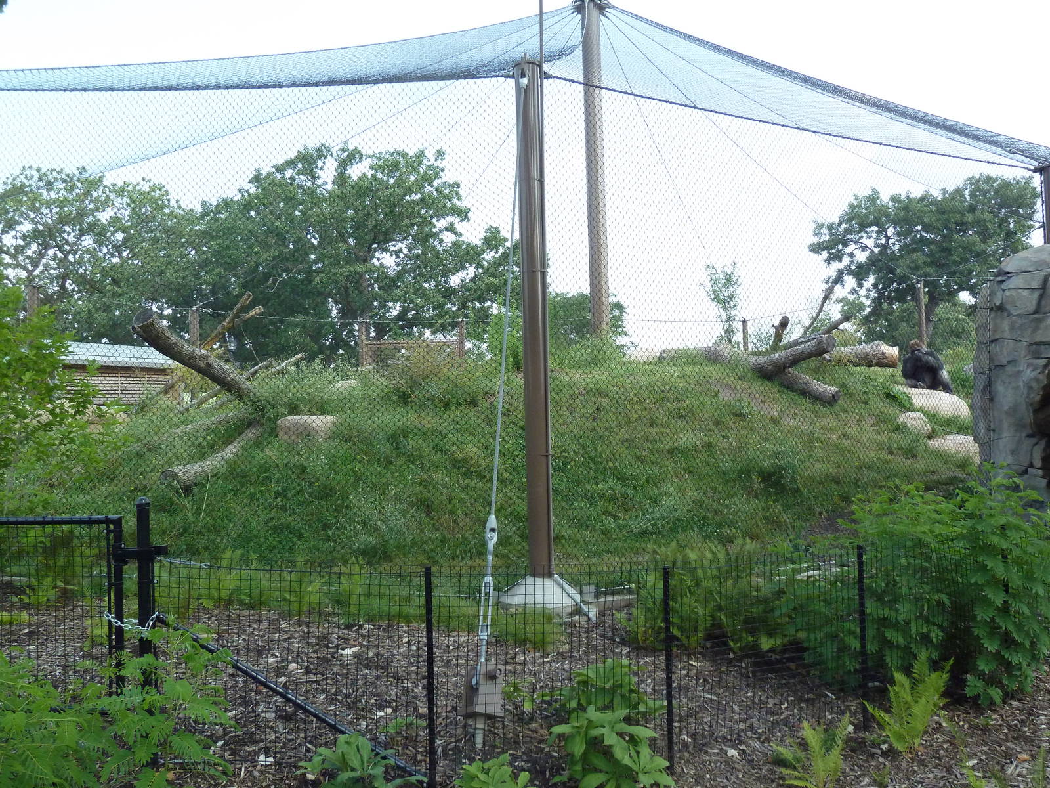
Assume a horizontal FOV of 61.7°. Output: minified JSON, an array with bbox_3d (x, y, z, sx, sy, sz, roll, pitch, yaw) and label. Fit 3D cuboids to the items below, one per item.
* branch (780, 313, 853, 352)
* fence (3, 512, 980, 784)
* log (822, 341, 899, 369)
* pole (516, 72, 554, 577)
[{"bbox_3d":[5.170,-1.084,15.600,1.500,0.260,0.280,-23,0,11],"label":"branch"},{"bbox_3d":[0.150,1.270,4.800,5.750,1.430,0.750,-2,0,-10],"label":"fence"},{"bbox_3d":[5.880,-0.672,15.500,1.450,0.440,0.430,-2,0,18],"label":"log"},{"bbox_3d":[0.087,-0.620,8.300,0.250,4.830,0.250,-1,6,0],"label":"pole"}]

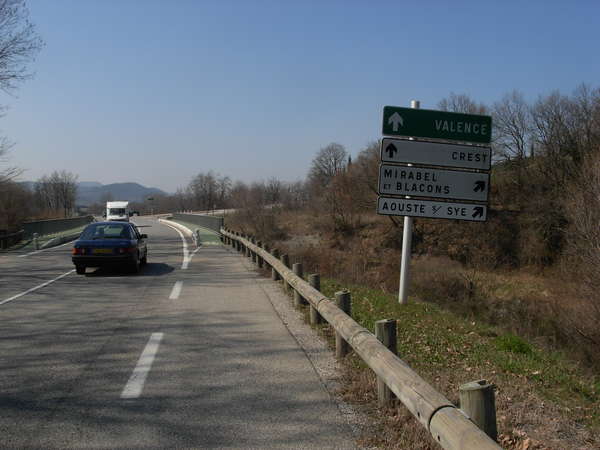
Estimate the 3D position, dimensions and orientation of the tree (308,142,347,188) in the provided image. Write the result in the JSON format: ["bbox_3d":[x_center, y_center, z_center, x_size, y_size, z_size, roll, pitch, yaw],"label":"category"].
[{"bbox_3d":[3.966,-7.900,95.000,5.600,8.000,5.600,0,1,0],"label":"tree"}]

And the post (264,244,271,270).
[{"bbox_3d":[-0.866,0.895,17.400,0.175,0.730,0.175,0,1,-9],"label":"post"}]

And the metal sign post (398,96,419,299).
[{"bbox_3d":[1.988,-0.410,12.000,0.140,3.720,0.140,4,1,6],"label":"metal sign post"}]

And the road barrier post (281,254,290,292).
[{"bbox_3d":[-0.280,0.992,13.450,0.175,0.730,0.175,0,1,-9],"label":"road barrier post"}]

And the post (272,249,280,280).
[{"bbox_3d":[-0.559,0.938,15.400,0.175,0.730,0.175,0,1,-9],"label":"post"}]

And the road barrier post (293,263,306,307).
[{"bbox_3d":[-0.016,1.041,11.450,0.175,0.730,0.175,0,1,-9],"label":"road barrier post"}]

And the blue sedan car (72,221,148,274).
[{"bbox_3d":[-5.272,0.560,18.741,1.680,1.370,4.350,0,1,-10],"label":"blue sedan car"}]

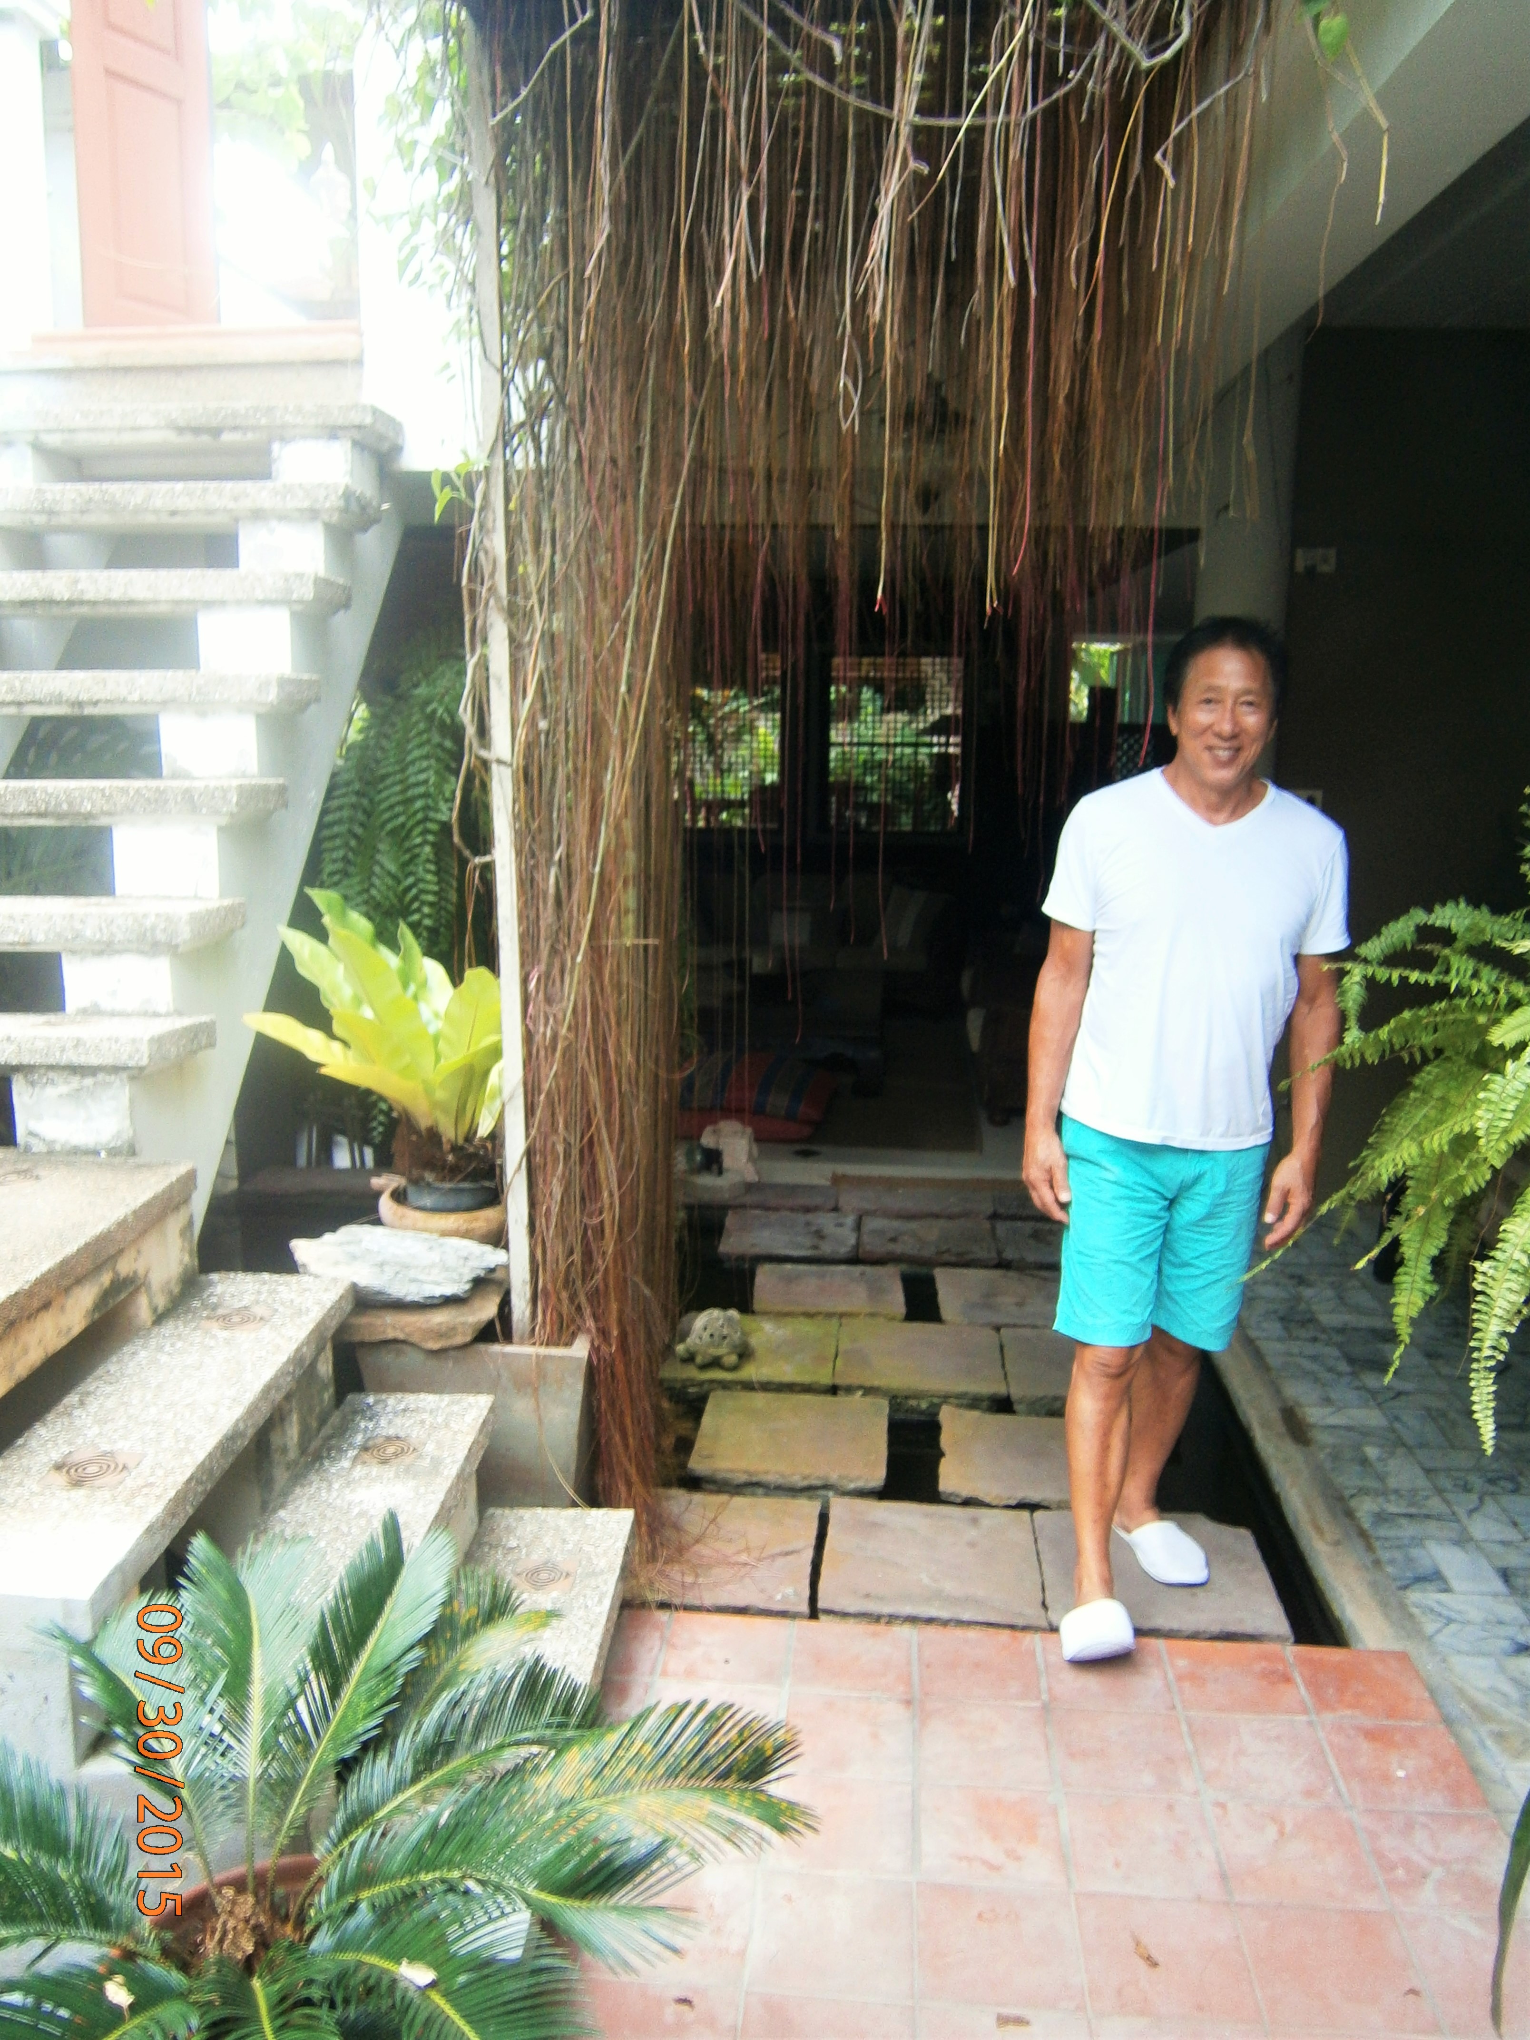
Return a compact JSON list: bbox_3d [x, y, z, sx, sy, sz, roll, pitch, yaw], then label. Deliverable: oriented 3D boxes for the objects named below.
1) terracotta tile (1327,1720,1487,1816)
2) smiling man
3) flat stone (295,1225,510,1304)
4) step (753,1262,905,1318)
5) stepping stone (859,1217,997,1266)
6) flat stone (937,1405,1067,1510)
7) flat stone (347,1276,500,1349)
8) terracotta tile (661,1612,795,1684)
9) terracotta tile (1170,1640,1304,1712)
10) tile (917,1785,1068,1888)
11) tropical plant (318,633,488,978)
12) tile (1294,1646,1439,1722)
[{"bbox_3d":[0.944,1.112,2.275,0.191,0.015,0.194,1,10,6],"label":"terracotta tile"},{"bbox_3d":[0.716,0.183,2.600,0.550,1.690,0.430,2,11,12],"label":"smiling man"},{"bbox_3d":[-0.759,0.503,3.193,0.450,0.095,0.240,1,11,5],"label":"flat stone"},{"bbox_3d":[0.178,0.766,4.241,0.405,0.050,0.390,1,10,5],"label":"step"},{"bbox_3d":[0.497,0.698,4.739,0.397,0.060,0.380,1,10,6],"label":"stepping stone"},{"bbox_3d":[0.578,0.957,3.287,0.405,0.060,0.410,1,10,6],"label":"flat stone"},{"bbox_3d":[-0.683,0.571,3.077,0.310,0.065,0.290,1,11,5],"label":"flat stone"},{"bbox_3d":[-0.062,1.082,2.601,0.200,0.020,0.198,1,11,5],"label":"terracotta tile"},{"bbox_3d":[0.761,1.075,2.478,0.198,0.020,0.192,1,10,5],"label":"terracotta tile"},{"bbox_3d":[0.313,1.141,2.137,0.198,0.015,0.194,1,10,6],"label":"tile"},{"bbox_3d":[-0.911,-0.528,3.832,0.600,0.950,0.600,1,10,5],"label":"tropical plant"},{"bbox_3d":[0.960,1.076,2.462,0.190,0.020,0.194,1,11,5],"label":"tile"}]

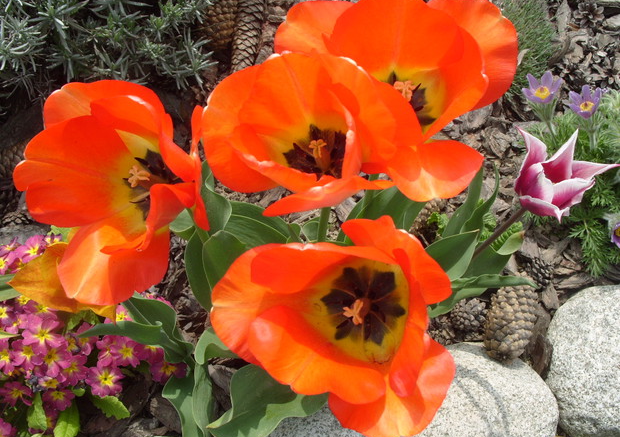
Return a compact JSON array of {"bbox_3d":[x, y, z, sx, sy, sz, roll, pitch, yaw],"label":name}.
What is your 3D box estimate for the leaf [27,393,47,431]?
[{"bbox_3d":[-0.223,0.157,0.510,0.017,0.009,0.034,-7,57,-5],"label":"leaf"}]

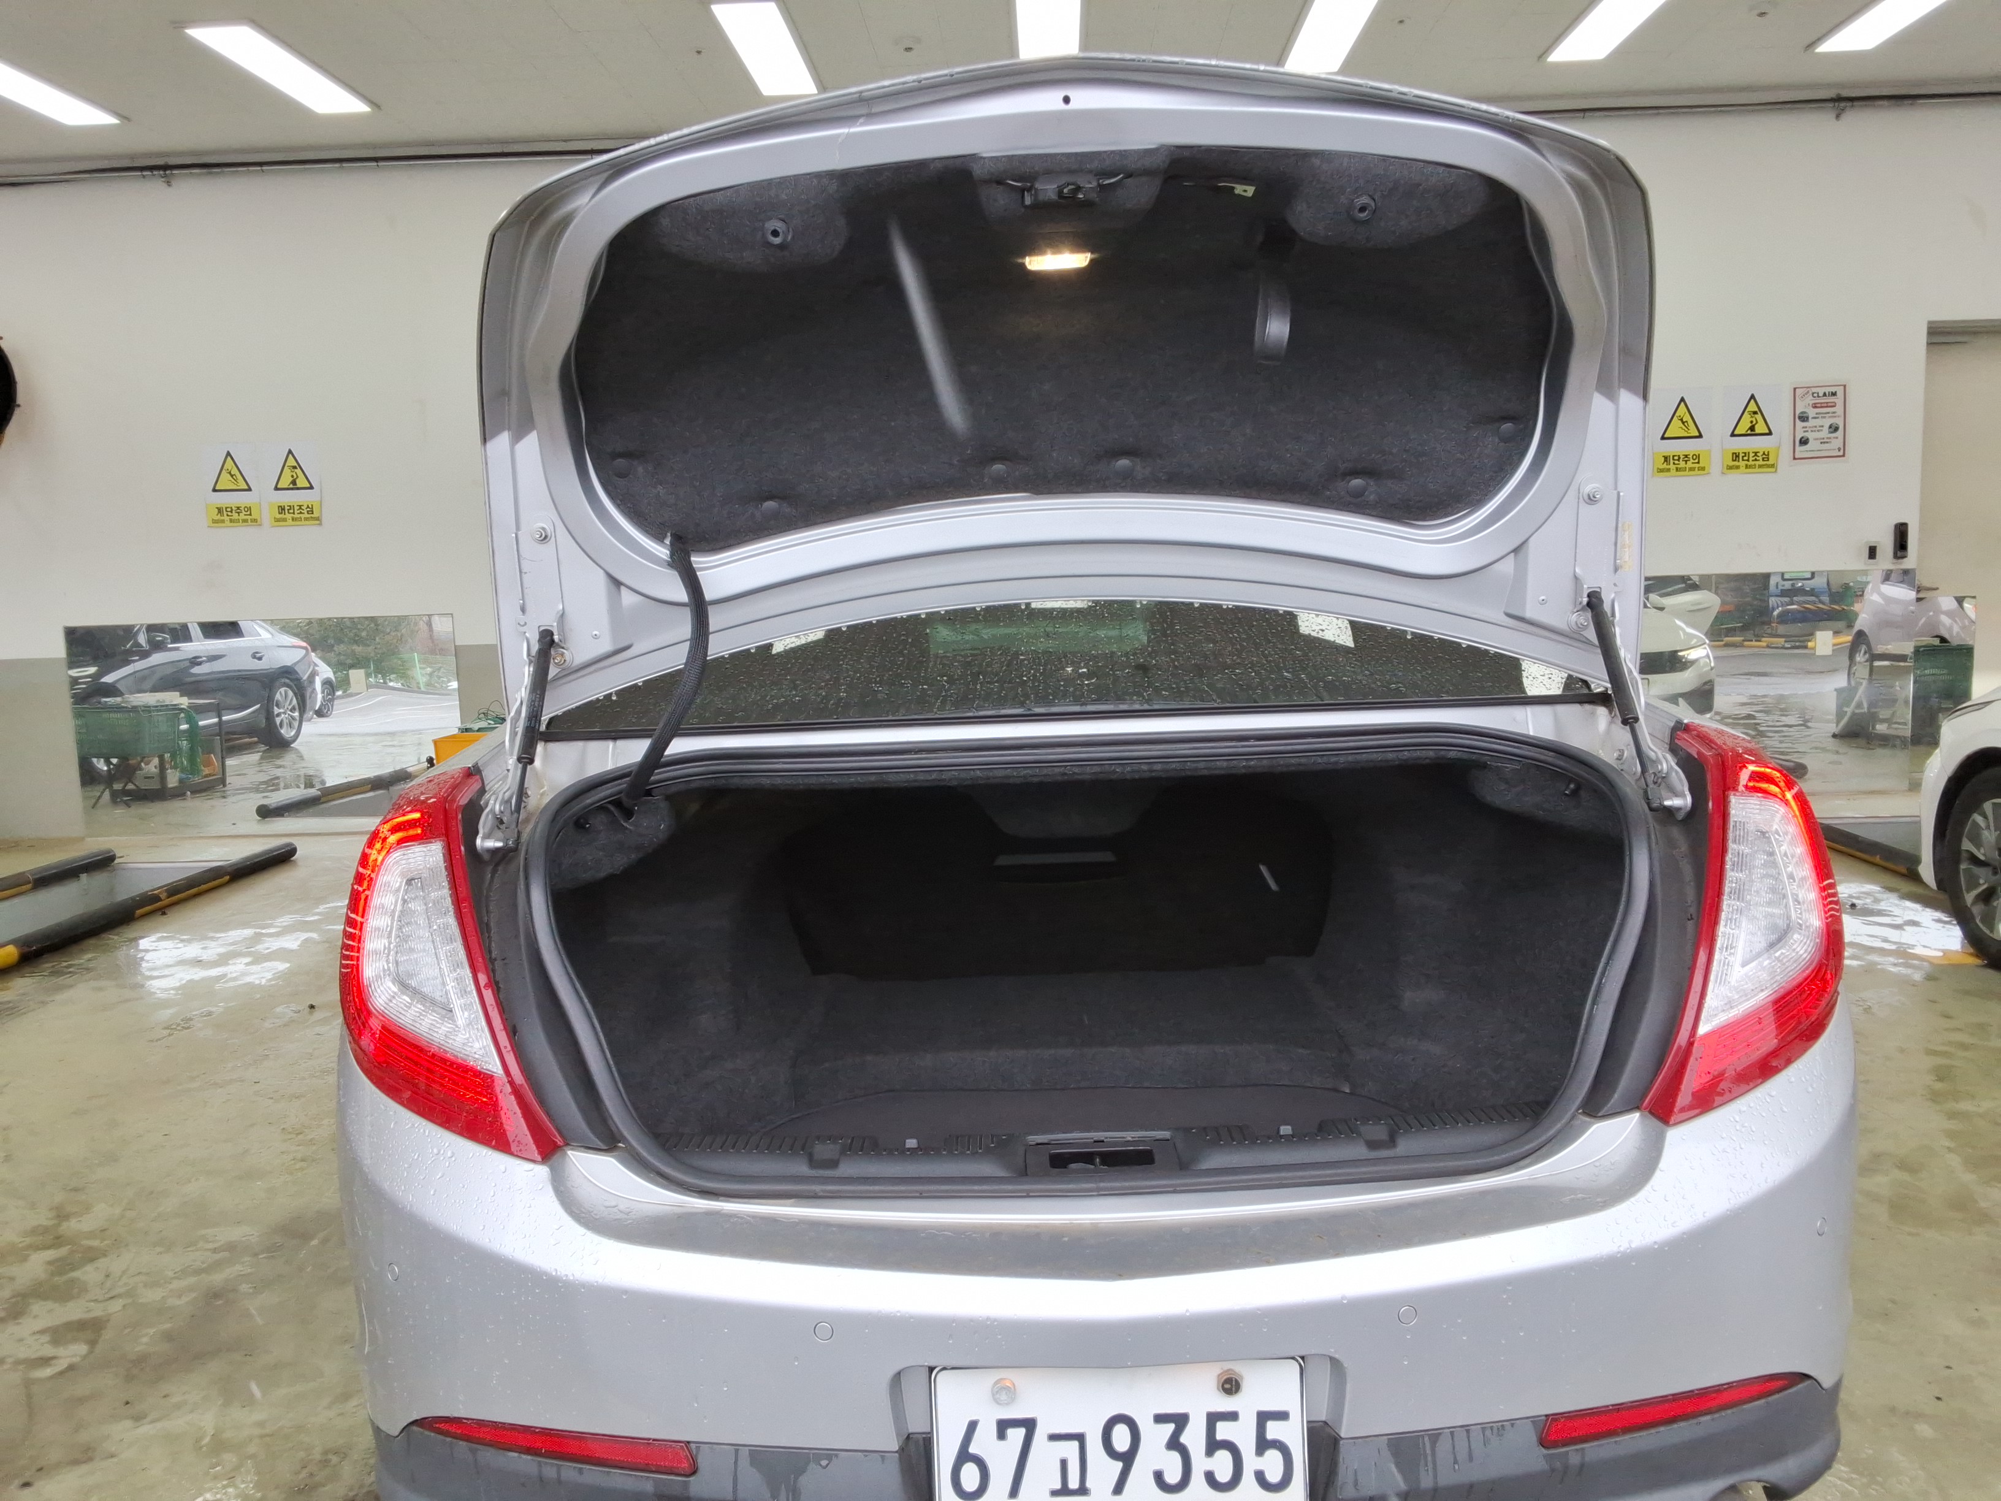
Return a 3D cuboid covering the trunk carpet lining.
[{"bbox_3d":[0.107,0.254,2.260,1.240,0.500,1.080,-2,6,1],"label":"trunk carpet lining"}]

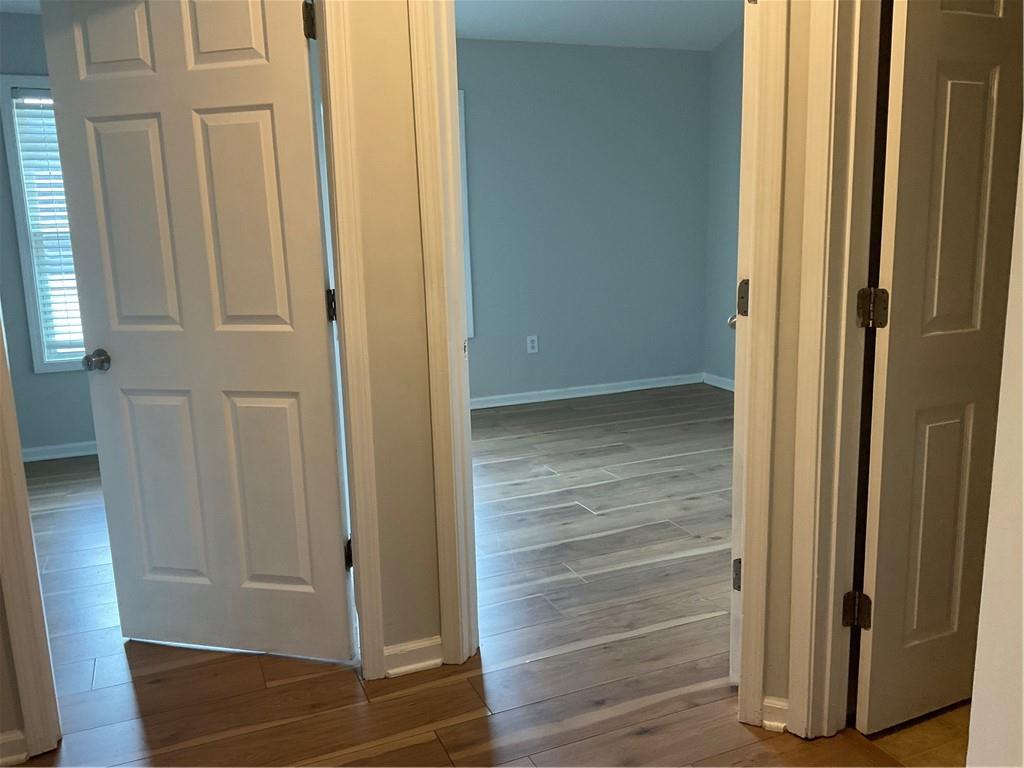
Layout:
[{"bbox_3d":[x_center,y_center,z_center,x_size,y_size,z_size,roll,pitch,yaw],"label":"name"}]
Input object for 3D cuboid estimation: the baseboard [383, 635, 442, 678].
[{"bbox_3d":[-0.288,0.789,2.483,0.173,0.086,0.023,-6,11,-22],"label":"baseboard"}]

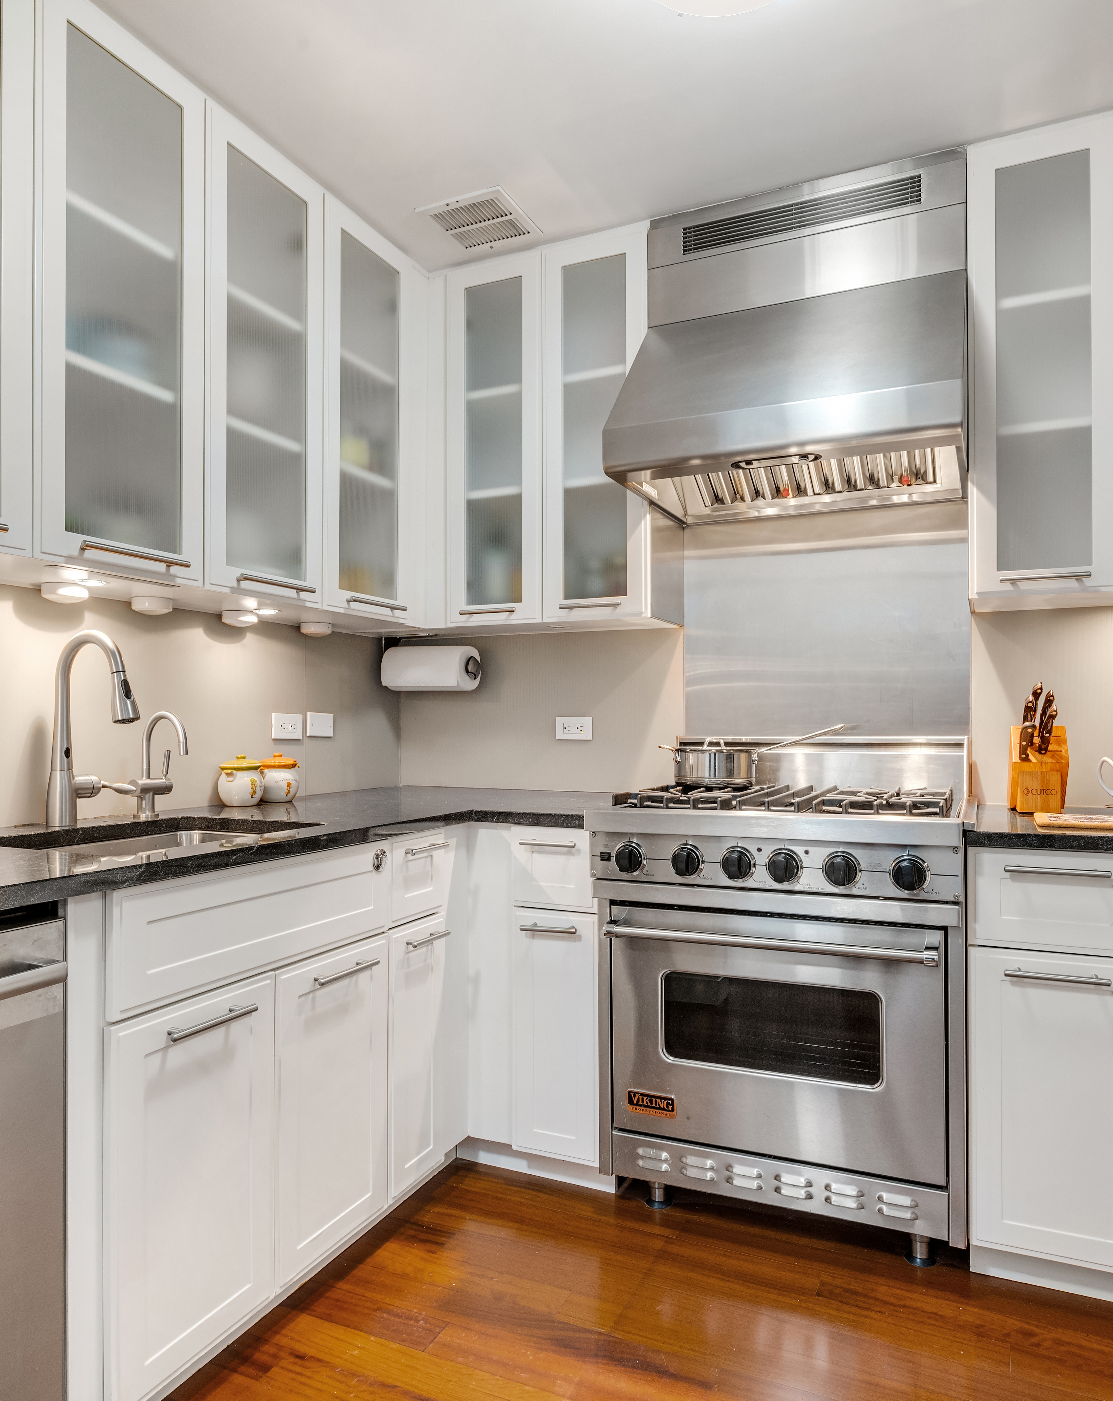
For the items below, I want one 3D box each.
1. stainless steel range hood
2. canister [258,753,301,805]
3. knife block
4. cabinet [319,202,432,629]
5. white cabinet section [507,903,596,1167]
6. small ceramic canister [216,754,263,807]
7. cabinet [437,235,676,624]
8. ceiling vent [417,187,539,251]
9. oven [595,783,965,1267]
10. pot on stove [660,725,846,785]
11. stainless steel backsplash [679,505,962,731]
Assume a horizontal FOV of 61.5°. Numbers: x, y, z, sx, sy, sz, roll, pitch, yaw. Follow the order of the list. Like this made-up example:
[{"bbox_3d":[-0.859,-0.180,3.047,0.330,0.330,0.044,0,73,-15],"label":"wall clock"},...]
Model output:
[{"bbox_3d":[0.583,-0.892,2.287,0.760,0.745,0.622,-1,-1,25],"label":"stainless steel range hood"},{"bbox_3d":[-0.754,0.209,2.557,0.112,0.133,0.112,0,-1,-17],"label":"canister"},{"bbox_3d":[1.147,0.159,2.226,0.127,0.204,0.175,0,-1,24],"label":"knife block"},{"bbox_3d":[-0.600,-0.714,2.511,0.307,1.007,0.465,0,-1,24],"label":"cabinet"},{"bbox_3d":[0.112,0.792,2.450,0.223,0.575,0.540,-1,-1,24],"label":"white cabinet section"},{"bbox_3d":[-0.815,0.204,2.415,0.113,0.135,0.113,0,-1,-19],"label":"small ceramic canister"},{"bbox_3d":[0.024,-0.714,2.667,0.618,1.014,0.330,0,-1,24],"label":"cabinet"},{"bbox_3d":[-0.198,-1.252,2.462,0.250,0.015,0.250,-1,-1,25],"label":"ceiling vent"},{"bbox_3d":[0.557,0.696,2.186,0.762,0.965,0.695,0,-1,24],"label":"oven"},{"bbox_3d":[0.503,0.138,2.417,0.473,0.158,0.205,0,-1,9],"label":"pot on stove"},{"bbox_3d":[0.712,-0.205,2.553,0.757,0.625,0.014,-1,-1,25],"label":"stainless steel backsplash"}]

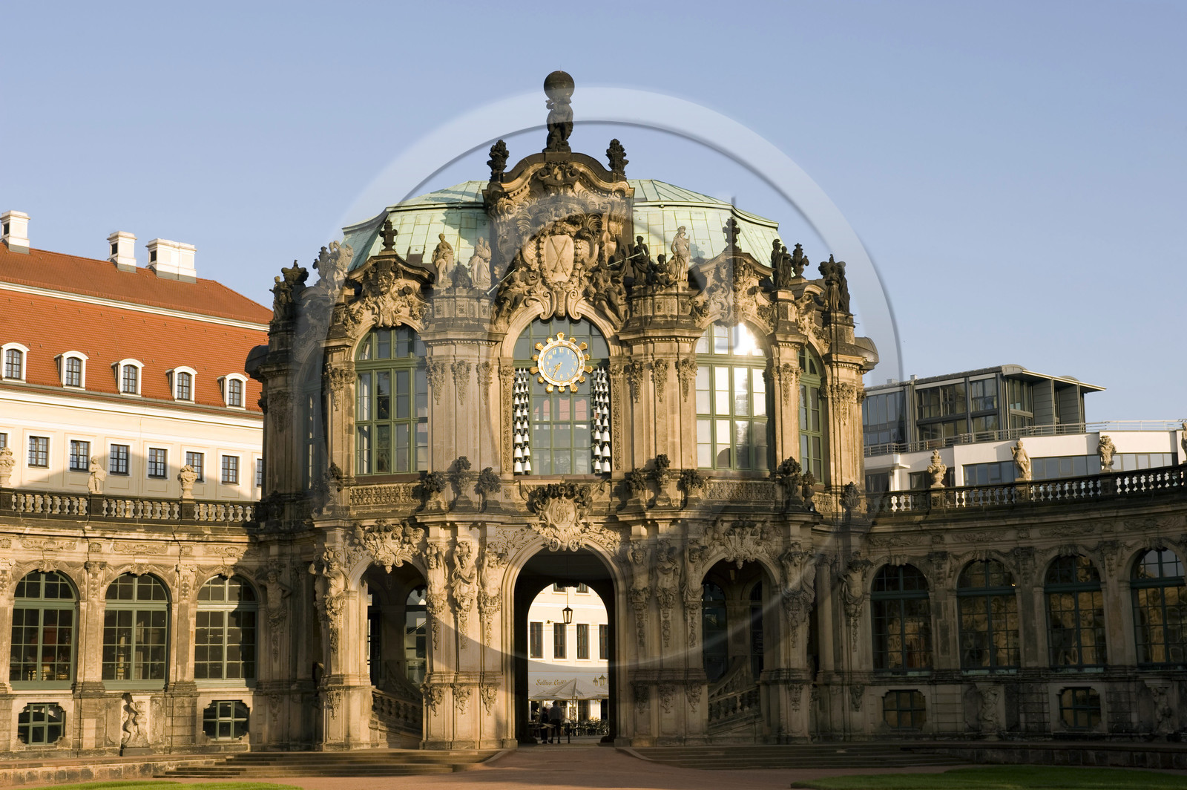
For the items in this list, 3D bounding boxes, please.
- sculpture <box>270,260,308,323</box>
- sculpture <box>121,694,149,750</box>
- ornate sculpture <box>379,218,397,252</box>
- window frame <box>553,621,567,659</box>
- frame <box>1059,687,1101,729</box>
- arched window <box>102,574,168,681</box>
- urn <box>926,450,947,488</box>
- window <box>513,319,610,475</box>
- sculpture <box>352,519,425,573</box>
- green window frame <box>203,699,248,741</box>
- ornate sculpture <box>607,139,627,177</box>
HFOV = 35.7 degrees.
[{"bbox_3d":[-12.231,-4.094,74.200,1.250,2.350,1.000,-9,-13,37],"label":"sculpture"},{"bbox_3d":[-17.475,12.437,70.297,0.900,2.080,0.700,5,-11,-33],"label":"sculpture"},{"bbox_3d":[-7.869,-6.100,70.685,0.700,1.220,0.700,-1,-10,0],"label":"ornate sculpture"},{"bbox_3d":[-2.225,16.322,122.985,0.250,2.420,1.120,-9,-13,42],"label":"window frame"},{"bbox_3d":[17.072,11.002,64.754,1.582,1.508,0.200,-9,-12,43],"label":"frame"},{"bbox_3d":[-16.633,8.578,67.050,2.467,4.080,0.250,6,-11,-35],"label":"arched window"},{"bbox_3d":[12.846,2.787,68.885,0.684,1.427,0.684,-6,-11,32],"label":"urn"},{"bbox_3d":[-1.202,0.052,69.978,3.628,6.048,0.350,-1,-10,-2],"label":"window"},{"bbox_3d":[-7.575,5.545,67.900,2.635,1.842,0.600,-4,-10,15],"label":"sculpture"},{"bbox_3d":[-14.398,12.707,72.232,1.780,1.530,0.300,4,-10,-26],"label":"green window frame"},{"bbox_3d":[0.837,-8.373,65.321,0.739,1.425,0.739,-1,-9,1],"label":"ornate sculpture"}]

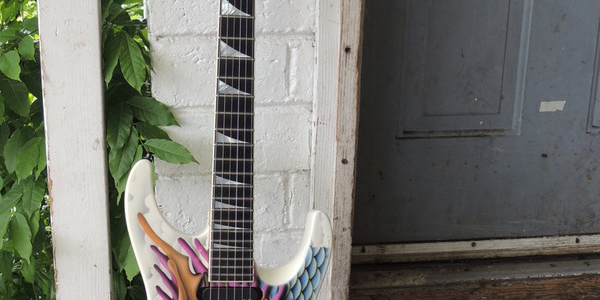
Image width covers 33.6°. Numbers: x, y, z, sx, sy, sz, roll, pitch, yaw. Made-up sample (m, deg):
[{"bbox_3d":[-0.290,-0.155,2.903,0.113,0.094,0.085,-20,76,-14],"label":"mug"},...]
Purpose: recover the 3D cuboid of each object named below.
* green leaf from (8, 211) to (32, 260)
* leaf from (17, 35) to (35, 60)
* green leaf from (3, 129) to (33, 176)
[{"bbox_3d":[-0.460,0.143,1.640,0.034,0.090,0.020,-20,12,-16],"label":"green leaf"},{"bbox_3d":[-0.460,-0.172,1.680,0.031,0.050,0.020,-25,12,-12],"label":"leaf"},{"bbox_3d":[-0.472,0.003,1.650,0.043,0.084,0.020,9,12,-16],"label":"green leaf"}]

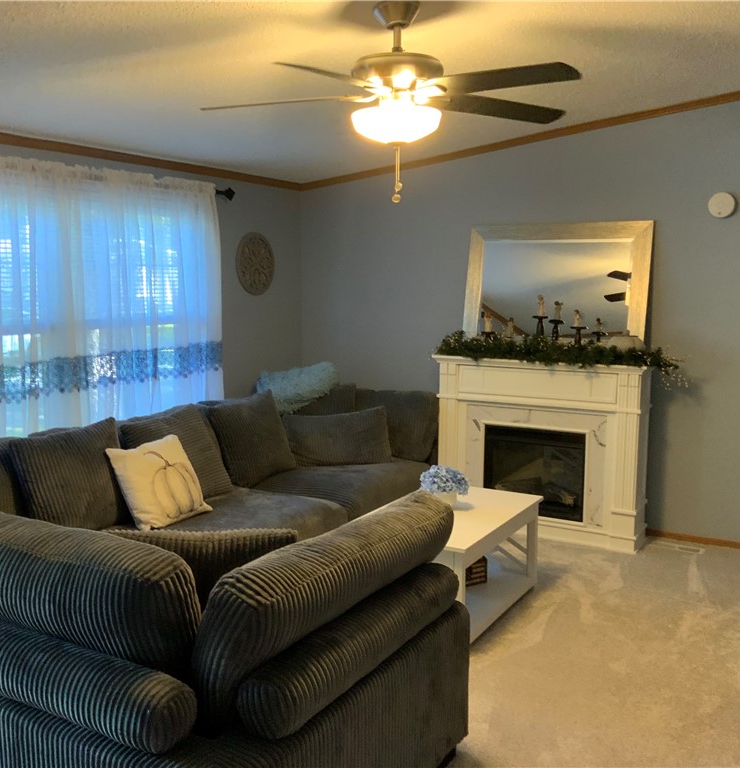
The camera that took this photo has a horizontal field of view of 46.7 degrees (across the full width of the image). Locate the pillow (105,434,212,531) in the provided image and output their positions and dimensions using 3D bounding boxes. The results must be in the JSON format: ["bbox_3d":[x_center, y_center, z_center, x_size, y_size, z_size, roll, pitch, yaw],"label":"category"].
[{"bbox_3d":[-0.924,0.424,3.792,0.140,0.420,0.450,-31,-11,29],"label":"pillow"}]

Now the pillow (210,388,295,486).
[{"bbox_3d":[-0.631,0.280,4.640,0.180,0.480,0.520,-21,-4,34],"label":"pillow"}]

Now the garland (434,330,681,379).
[{"bbox_3d":[1.010,-0.175,4.869,1.420,0.200,0.240,4,8,32],"label":"garland"}]

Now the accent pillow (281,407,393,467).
[{"bbox_3d":[-0.177,0.306,4.871,0.620,0.370,0.170,-2,-14,-16],"label":"accent pillow"}]

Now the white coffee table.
[{"bbox_3d":[0.345,0.792,3.814,0.560,0.450,0.913,4,8,30],"label":"white coffee table"}]

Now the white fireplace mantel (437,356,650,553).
[{"bbox_3d":[0.996,0.368,5.005,1.250,1.020,0.340,4,8,32],"label":"white fireplace mantel"}]

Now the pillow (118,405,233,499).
[{"bbox_3d":[-0.886,0.353,3.992,0.180,0.480,0.530,-25,-5,30],"label":"pillow"}]

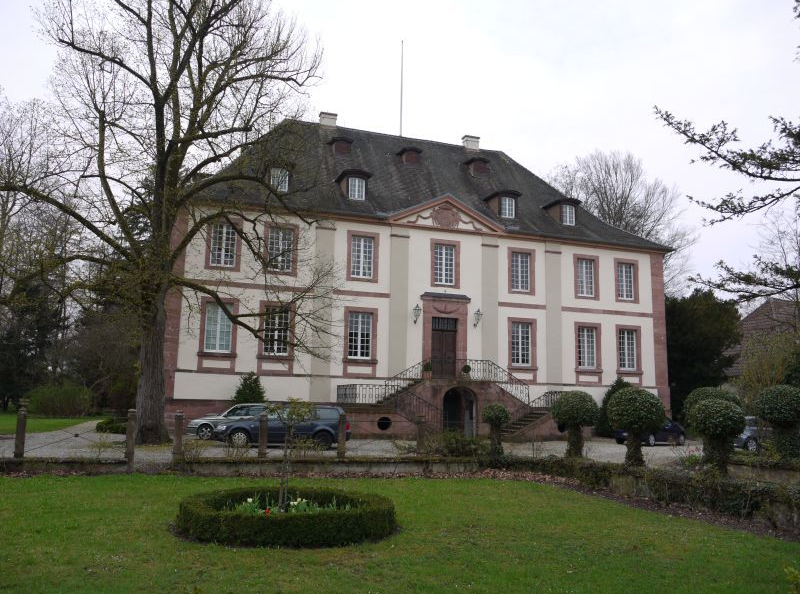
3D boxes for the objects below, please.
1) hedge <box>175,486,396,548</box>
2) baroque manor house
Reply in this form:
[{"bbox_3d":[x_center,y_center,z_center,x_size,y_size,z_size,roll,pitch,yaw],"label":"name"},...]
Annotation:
[{"bbox_3d":[-1.464,2.801,8.423,2.731,0.324,2.571,1,-9,0],"label":"hedge"},{"bbox_3d":[-0.233,-1.661,42.316,28.336,20.121,18.700,4,-10,-17],"label":"baroque manor house"}]

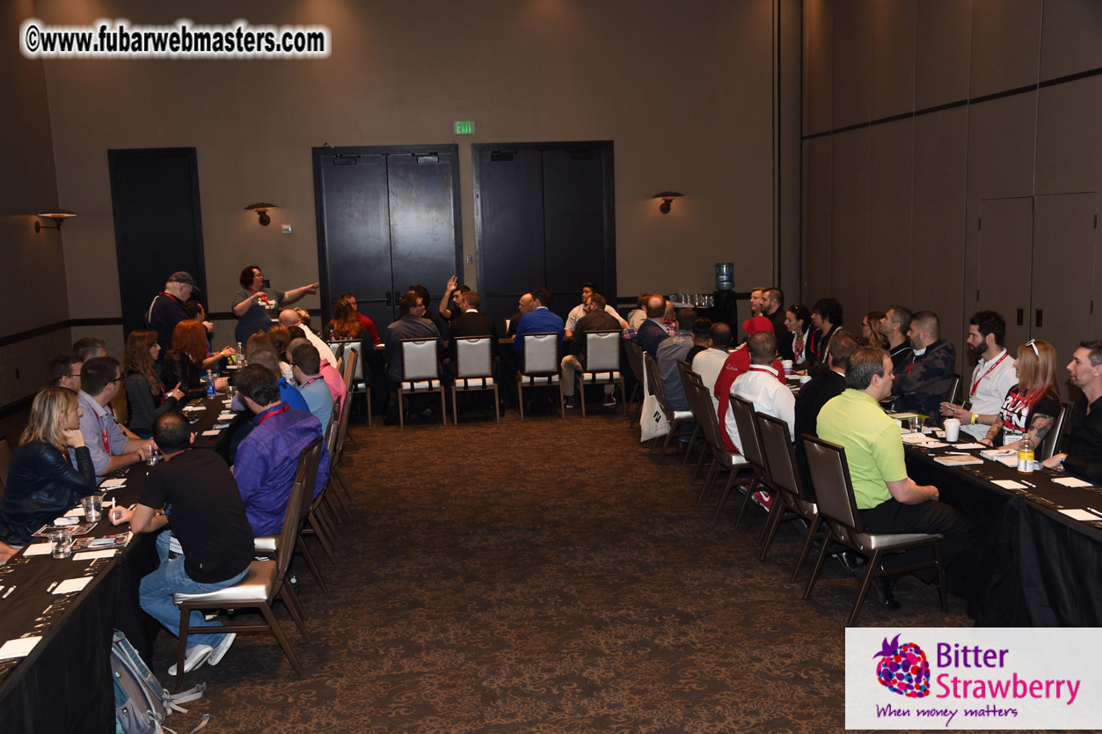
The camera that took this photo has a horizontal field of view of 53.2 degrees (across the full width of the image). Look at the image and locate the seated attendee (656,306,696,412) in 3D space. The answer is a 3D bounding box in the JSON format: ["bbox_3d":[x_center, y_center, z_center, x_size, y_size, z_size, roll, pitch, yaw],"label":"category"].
[{"bbox_3d":[1.250,0.139,9.425,0.740,1.300,0.480,-5,9,-21],"label":"seated attendee"}]

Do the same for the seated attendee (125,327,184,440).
[{"bbox_3d":[-2.881,0.394,8.493,0.780,1.310,0.480,-4,8,-16],"label":"seated attendee"}]

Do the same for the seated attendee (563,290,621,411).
[{"bbox_3d":[0.440,-0.166,11.969,0.620,1.300,0.750,-3,8,-11],"label":"seated attendee"}]

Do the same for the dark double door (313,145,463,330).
[{"bbox_3d":[-2.141,-1.402,14.783,1.930,3.060,0.120,-2,8,-3],"label":"dark double door"}]

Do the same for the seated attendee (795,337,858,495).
[{"bbox_3d":[1.813,0.481,6.537,0.750,1.360,0.520,-7,9,-34],"label":"seated attendee"}]

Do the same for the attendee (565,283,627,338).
[{"bbox_3d":[0.523,-0.365,13.095,0.709,1.310,0.670,-1,8,3],"label":"attendee"}]

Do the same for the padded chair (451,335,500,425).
[{"bbox_3d":[-0.801,0.098,11.700,0.460,0.930,0.600,-2,8,-4],"label":"padded chair"}]

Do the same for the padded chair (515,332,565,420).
[{"bbox_3d":[-0.130,0.057,11.842,0.460,0.930,0.600,-3,8,-7],"label":"padded chair"}]

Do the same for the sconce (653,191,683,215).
[{"bbox_3d":[1.712,-2.385,16.062,0.460,0.330,0.480,-3,8,-7],"label":"sconce"}]

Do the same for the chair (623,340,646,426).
[{"bbox_3d":[1.088,0.190,10.665,0.600,0.930,0.460,-4,8,-13],"label":"chair"}]

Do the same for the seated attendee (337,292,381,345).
[{"bbox_3d":[-2.229,-0.208,12.833,0.580,1.300,0.720,-3,8,-11],"label":"seated attendee"}]

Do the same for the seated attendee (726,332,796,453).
[{"bbox_3d":[1.547,0.420,7.293,0.758,1.340,0.561,-7,10,-33],"label":"seated attendee"}]

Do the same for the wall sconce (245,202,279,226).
[{"bbox_3d":[-4.027,-2.122,15.351,0.460,0.330,0.480,-3,8,-7],"label":"wall sconce"}]

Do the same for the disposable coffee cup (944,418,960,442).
[{"bbox_3d":[2.336,0.364,6.416,0.090,0.117,0.090,-2,8,0],"label":"disposable coffee cup"}]

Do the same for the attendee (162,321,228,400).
[{"bbox_3d":[-3.093,0.270,9.606,0.680,1.330,0.500,-5,9,-21],"label":"attendee"}]

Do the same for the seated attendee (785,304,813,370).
[{"bbox_3d":[2.203,0.079,9.953,0.720,1.240,0.480,-5,8,-22],"label":"seated attendee"}]

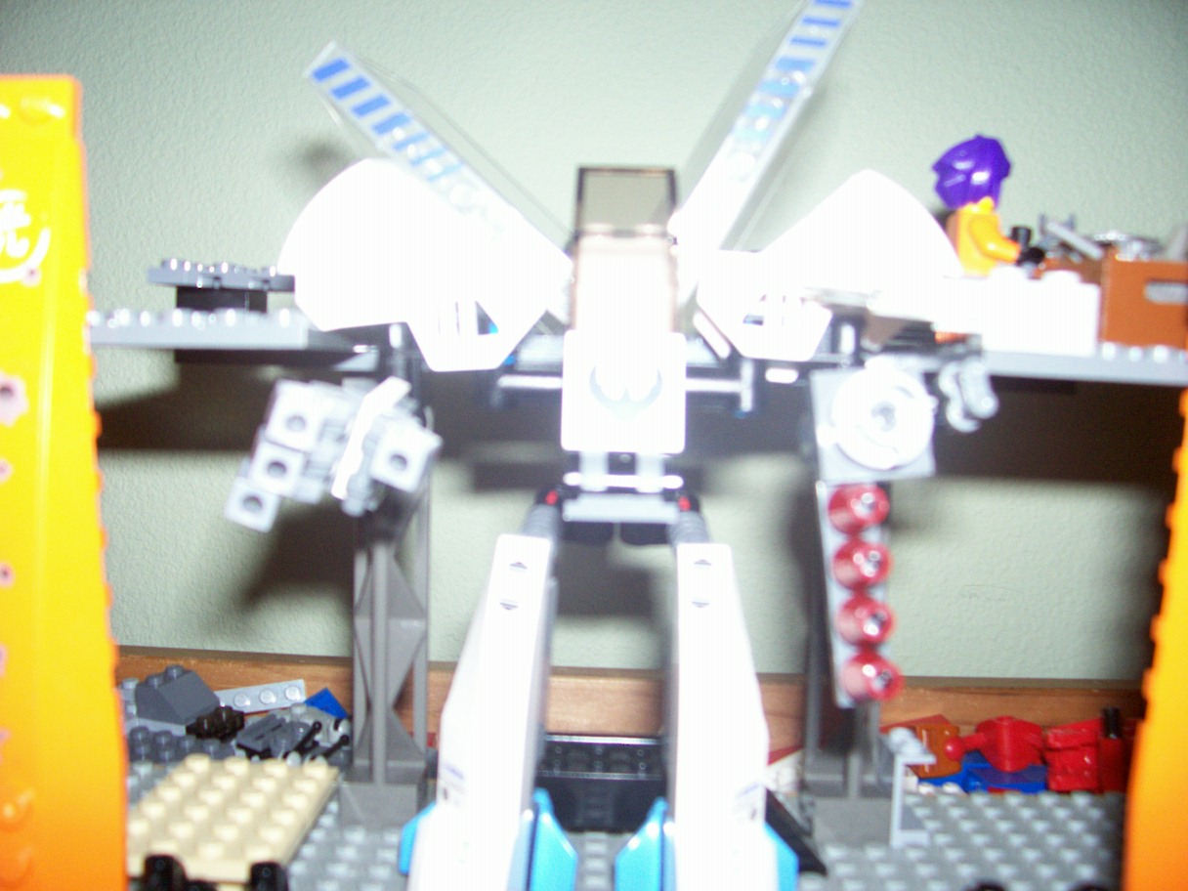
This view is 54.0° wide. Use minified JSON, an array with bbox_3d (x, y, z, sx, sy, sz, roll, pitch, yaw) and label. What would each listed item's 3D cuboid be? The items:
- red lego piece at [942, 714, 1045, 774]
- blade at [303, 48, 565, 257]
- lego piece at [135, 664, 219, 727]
[{"bbox_3d":[0.098,0.074,0.288,0.024,0.013,0.014,2,3,10],"label":"red lego piece"},{"bbox_3d":[-0.025,-0.049,0.199,0.056,0.017,0.005,43,0,0],"label":"blade"},{"bbox_3d":[-0.118,0.070,0.332,0.016,0.011,0.016,2,7,21],"label":"lego piece"}]

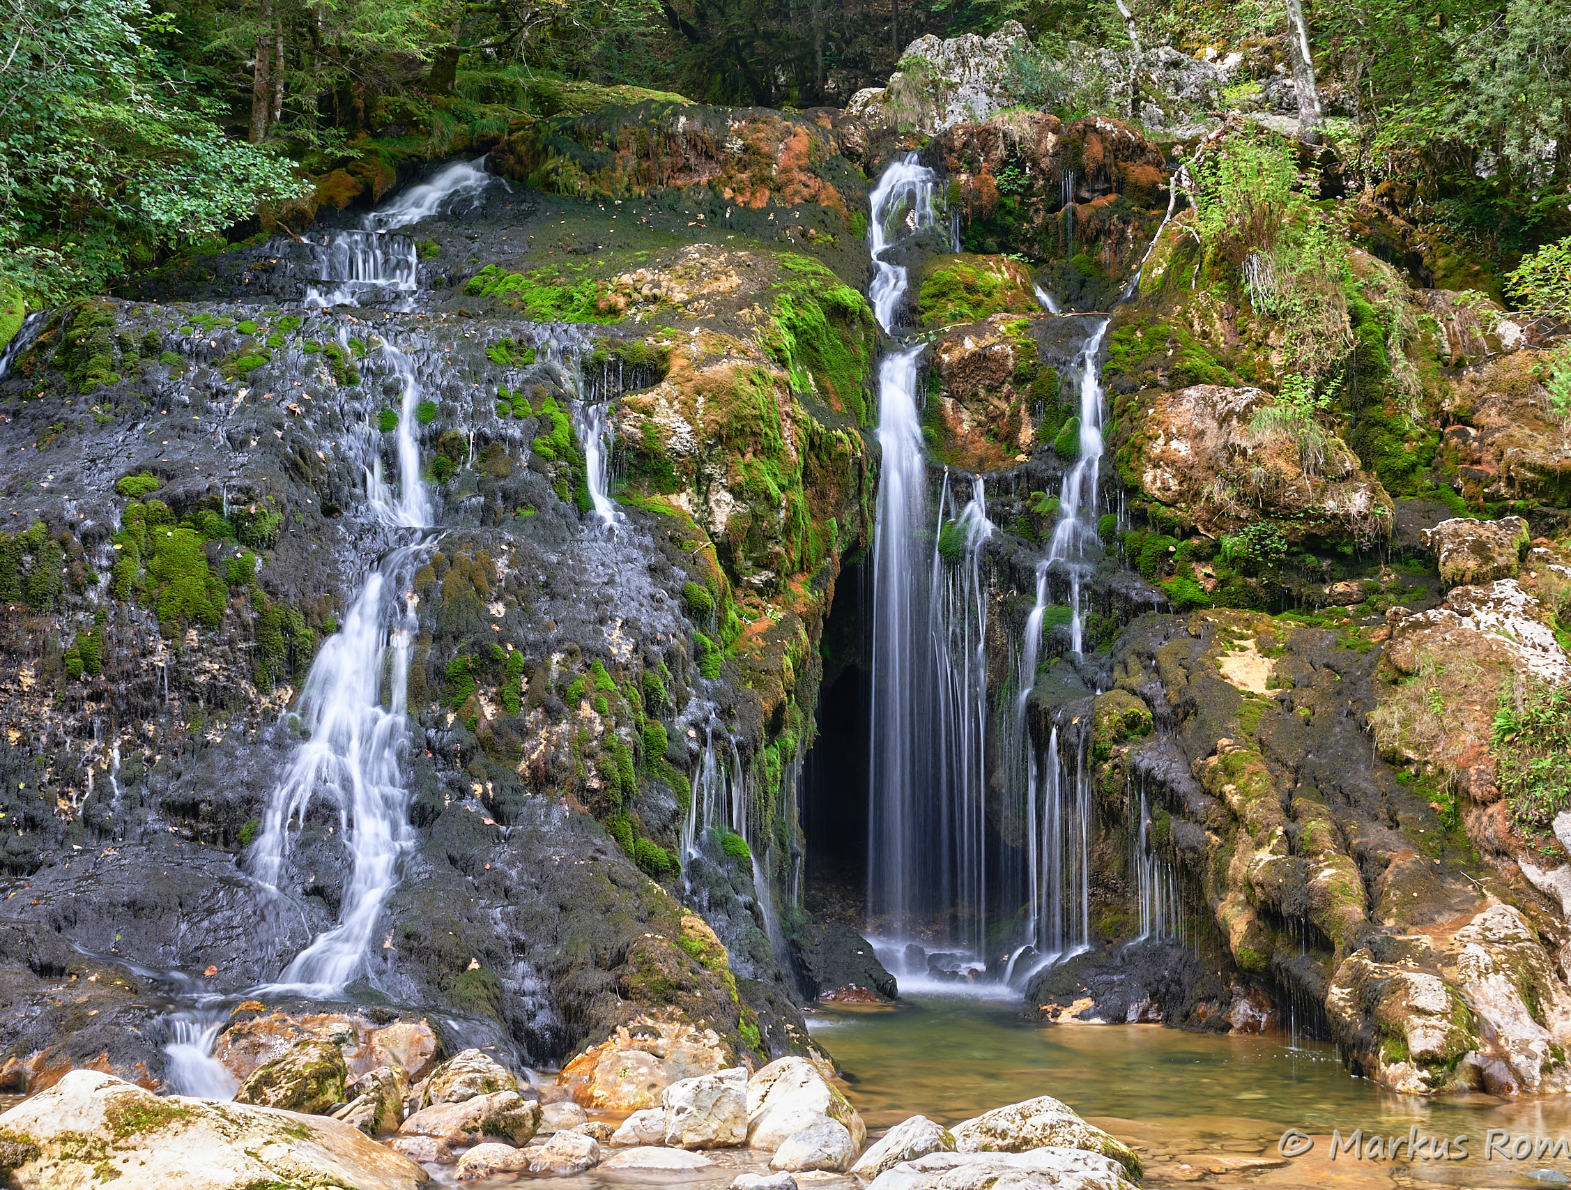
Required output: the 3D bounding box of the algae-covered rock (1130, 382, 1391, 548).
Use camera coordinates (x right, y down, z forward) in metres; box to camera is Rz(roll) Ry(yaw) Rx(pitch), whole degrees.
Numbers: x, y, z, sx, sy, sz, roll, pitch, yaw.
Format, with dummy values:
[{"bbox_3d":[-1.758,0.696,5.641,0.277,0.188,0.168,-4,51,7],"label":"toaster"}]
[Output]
[{"bbox_3d":[3.830,-1.057,15.600,2.137,1.309,1.500,-2,-7,14],"label":"algae-covered rock"}]

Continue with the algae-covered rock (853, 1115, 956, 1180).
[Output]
[{"bbox_3d":[0.527,2.433,8.500,0.447,0.298,0.380,0,-7,3],"label":"algae-covered rock"}]

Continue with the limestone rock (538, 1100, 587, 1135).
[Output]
[{"bbox_3d":[-0.966,2.264,8.373,0.211,0.146,0.169,0,-2,0],"label":"limestone rock"}]

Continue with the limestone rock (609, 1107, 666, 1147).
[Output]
[{"bbox_3d":[-0.615,2.242,8.161,0.247,0.166,0.198,0,-2,0],"label":"limestone rock"}]

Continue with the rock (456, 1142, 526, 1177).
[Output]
[{"bbox_3d":[-1.273,2.441,8.350,0.313,0.166,0.250,1,-7,-8],"label":"rock"}]

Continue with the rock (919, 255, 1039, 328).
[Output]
[{"bbox_3d":[1.790,-2.791,17.800,1.104,0.645,0.900,-1,-7,6],"label":"rock"}]

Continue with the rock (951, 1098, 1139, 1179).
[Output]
[{"bbox_3d":[1.031,2.168,7.670,0.774,0.338,0.542,0,-2,0],"label":"rock"}]

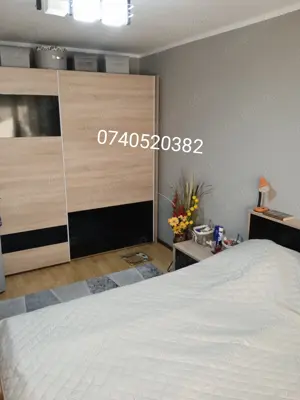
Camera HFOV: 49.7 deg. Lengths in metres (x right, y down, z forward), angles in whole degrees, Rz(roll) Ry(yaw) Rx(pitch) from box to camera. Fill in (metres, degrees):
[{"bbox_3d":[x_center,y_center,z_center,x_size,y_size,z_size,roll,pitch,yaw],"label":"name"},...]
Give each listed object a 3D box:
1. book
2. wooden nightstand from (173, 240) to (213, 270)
[{"bbox_3d":[1.040,0.122,2.623,0.135,0.022,0.205,-8,17,-29],"label":"book"},{"bbox_3d":[0.567,0.702,3.143,0.480,0.475,0.510,-8,17,-29],"label":"wooden nightstand"}]

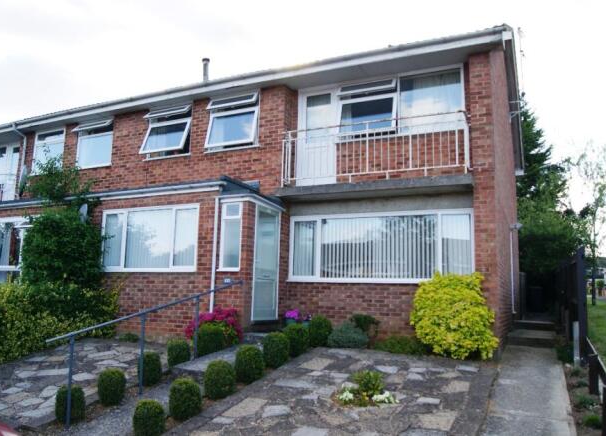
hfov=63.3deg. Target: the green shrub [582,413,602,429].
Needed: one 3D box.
[{"bbox_3d":[2.857,1.996,4.847,0.190,0.150,0.190,-3,-9,25],"label":"green shrub"}]

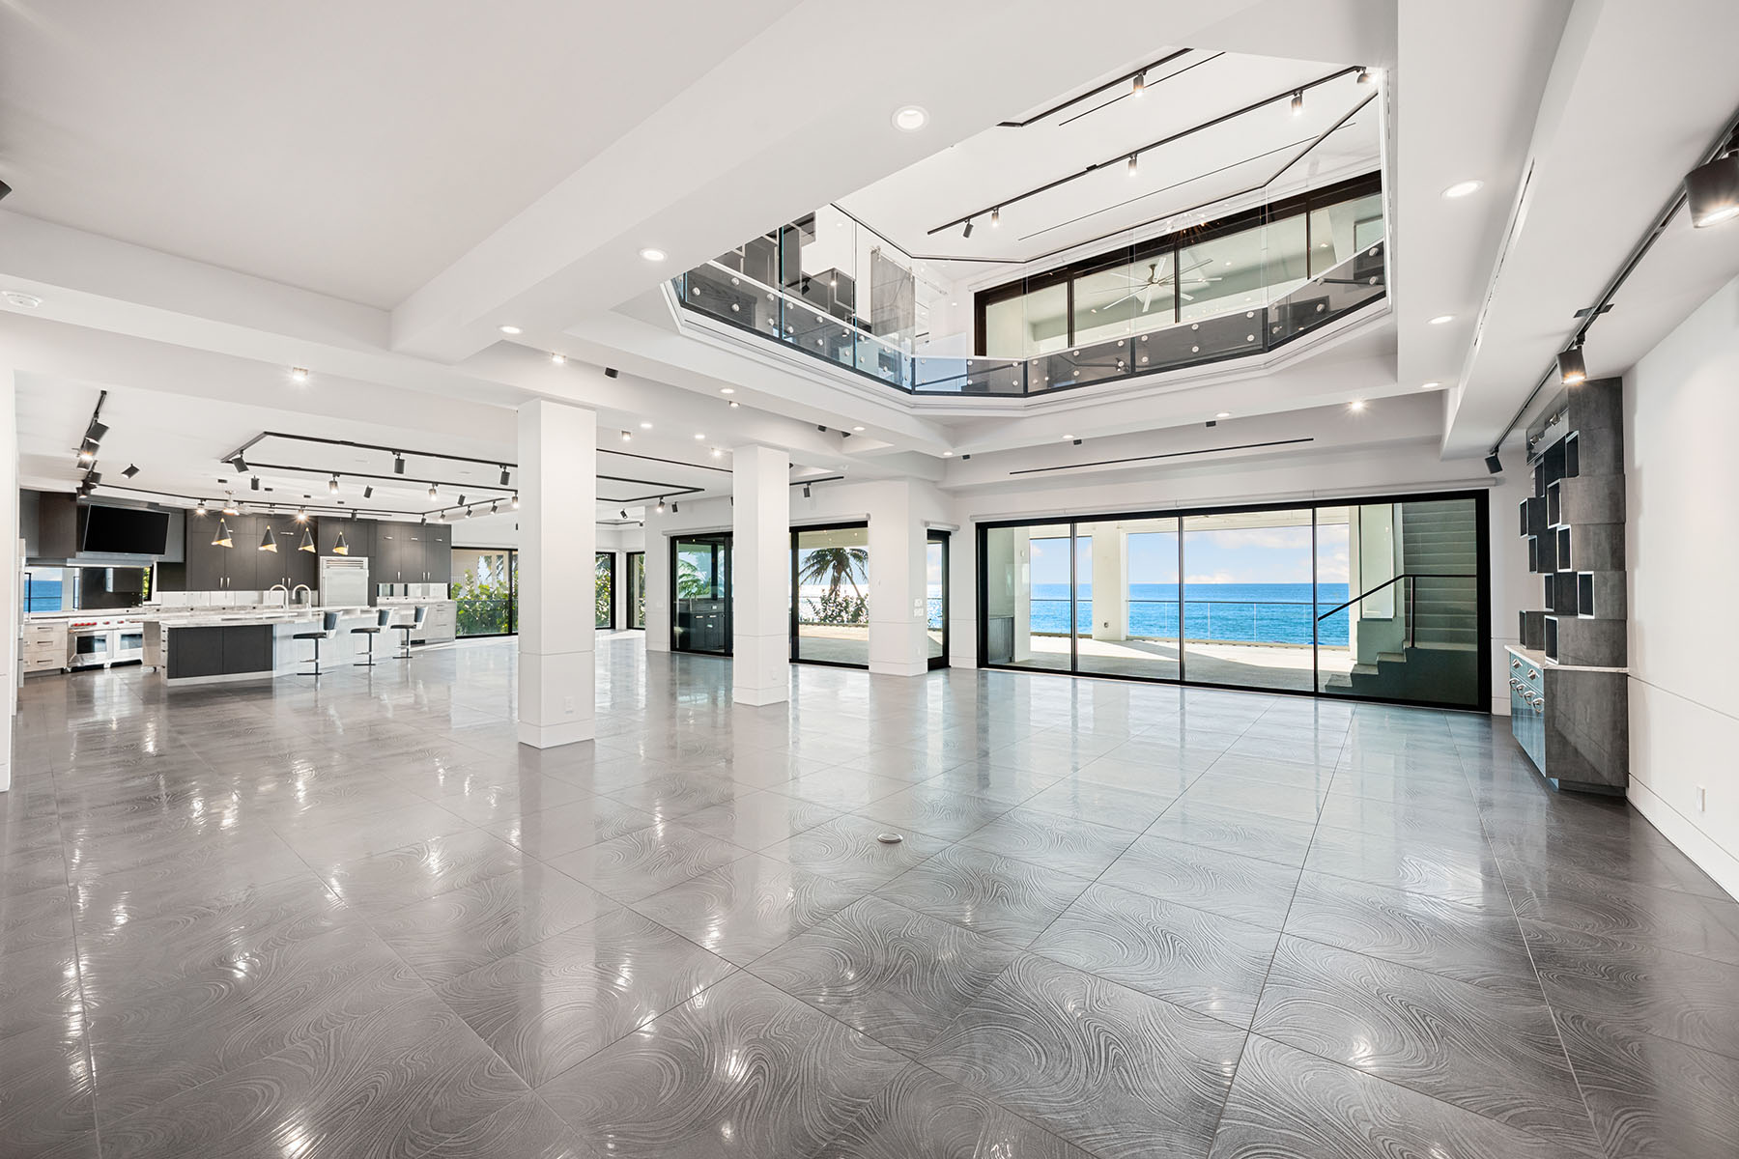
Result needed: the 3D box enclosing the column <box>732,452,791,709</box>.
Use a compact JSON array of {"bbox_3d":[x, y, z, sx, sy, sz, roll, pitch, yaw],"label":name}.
[{"bbox_3d":[-1.382,-0.030,8.637,0.505,3.194,0.505,0,0,38],"label":"column"}]

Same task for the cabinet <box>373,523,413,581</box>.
[{"bbox_3d":[-11.768,-0.652,16.644,0.360,1.471,0.725,0,0,38],"label":"cabinet"}]

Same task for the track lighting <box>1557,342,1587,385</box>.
[{"bbox_3d":[3.909,-1.198,3.760,0.125,0.215,0.125,0,0,38],"label":"track lighting"}]

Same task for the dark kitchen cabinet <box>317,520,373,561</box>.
[{"bbox_3d":[-12.260,-0.934,15.726,0.600,0.914,1.027,0,0,38],"label":"dark kitchen cabinet"}]

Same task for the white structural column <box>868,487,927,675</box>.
[{"bbox_3d":[0.520,-0.011,11.502,0.600,3.194,0.810,0,0,38],"label":"white structural column"}]

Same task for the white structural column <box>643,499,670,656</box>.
[{"bbox_3d":[-4.589,0.004,15.378,0.420,3.216,0.800,0,0,38],"label":"white structural column"}]

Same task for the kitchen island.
[{"bbox_3d":[-10.464,1.110,11.997,1.900,0.960,3.900,0,0,-6],"label":"kitchen island"}]

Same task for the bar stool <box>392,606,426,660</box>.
[{"bbox_3d":[-9.368,1.091,13.749,0.520,1.020,0.460,0,0,-7],"label":"bar stool"}]

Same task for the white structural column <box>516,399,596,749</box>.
[{"bbox_3d":[-3.026,-0.044,6.502,0.505,3.194,0.505,0,0,38],"label":"white structural column"}]

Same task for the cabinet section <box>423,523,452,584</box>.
[{"bbox_3d":[-11.290,-0.663,17.590,0.360,1.530,0.600,0,0,38],"label":"cabinet section"}]

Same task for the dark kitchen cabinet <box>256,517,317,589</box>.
[{"bbox_3d":[-13.050,-0.563,15.088,0.360,1.664,0.997,0,0,38],"label":"dark kitchen cabinet"}]

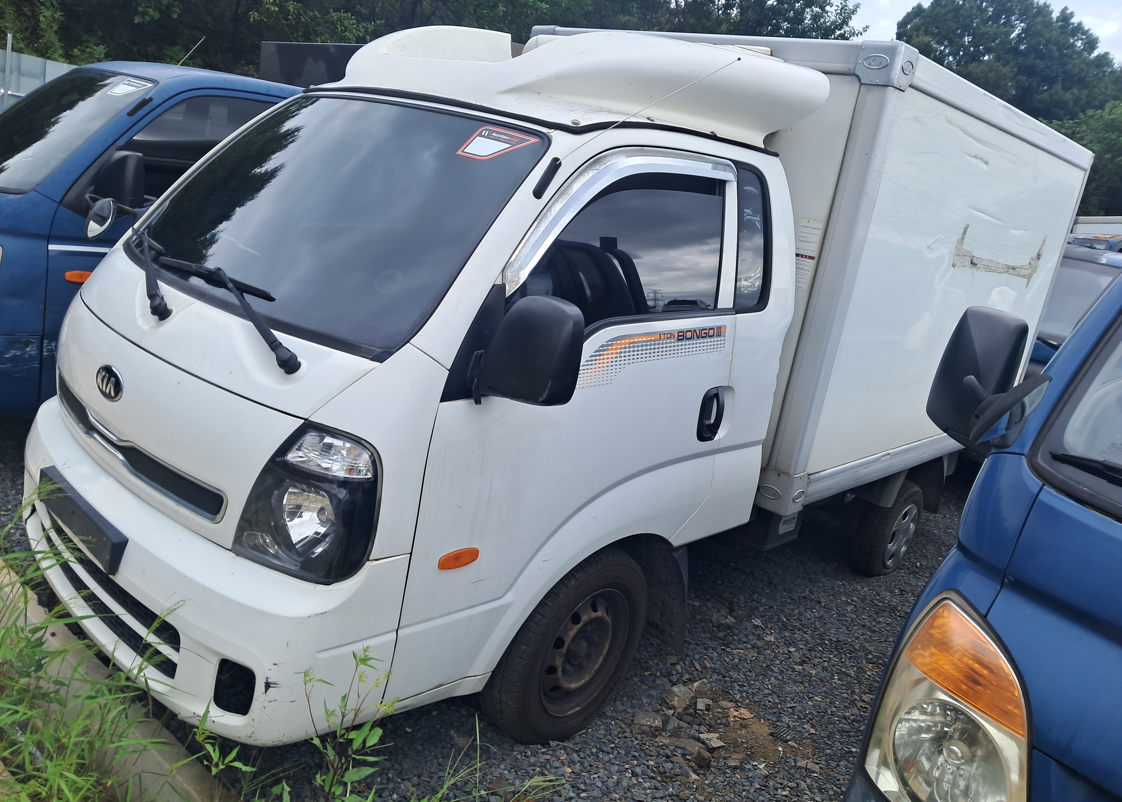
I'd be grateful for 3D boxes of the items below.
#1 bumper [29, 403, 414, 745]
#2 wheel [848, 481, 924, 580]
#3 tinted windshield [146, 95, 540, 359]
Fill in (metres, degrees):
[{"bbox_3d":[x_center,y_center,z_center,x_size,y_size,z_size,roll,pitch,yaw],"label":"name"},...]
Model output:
[{"bbox_3d":[-1.152,0.358,2.463,1.707,0.505,0.424,22,19,38],"label":"bumper"},{"bbox_3d":[1.794,0.700,4.777,0.170,0.565,0.570,22,19,38],"label":"wheel"},{"bbox_3d":[-0.728,-0.570,2.510,1.404,0.121,0.859,22,63,38],"label":"tinted windshield"}]

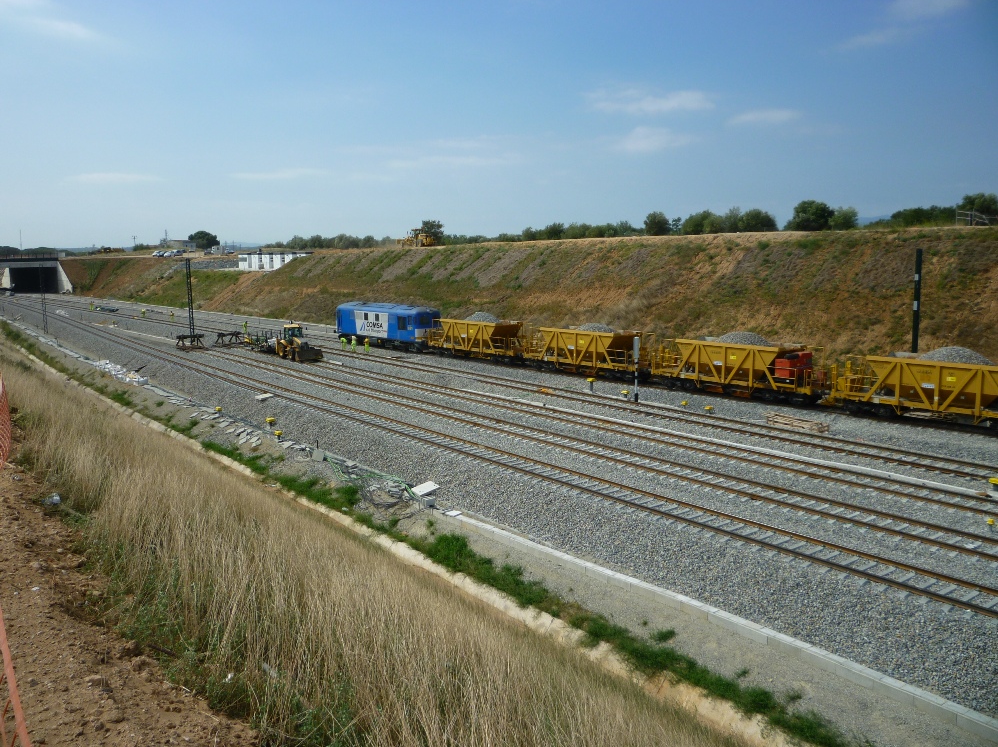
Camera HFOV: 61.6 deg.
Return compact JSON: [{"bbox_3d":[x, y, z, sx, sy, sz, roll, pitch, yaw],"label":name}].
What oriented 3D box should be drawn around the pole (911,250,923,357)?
[{"bbox_3d":[23.910,-2.425,48.033,0.320,9.354,0.320,-10,12,-41],"label":"pole"}]

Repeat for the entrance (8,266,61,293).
[{"bbox_3d":[-116.844,-23.644,210.013,10.800,7.088,4.000,-8,11,-35],"label":"entrance"}]

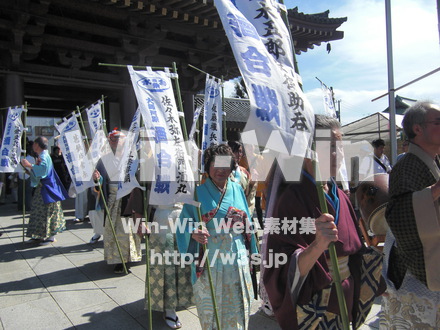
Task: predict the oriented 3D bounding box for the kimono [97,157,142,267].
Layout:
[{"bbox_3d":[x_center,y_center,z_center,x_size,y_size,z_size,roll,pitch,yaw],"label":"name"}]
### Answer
[{"bbox_3d":[-1.186,0.485,4.184,0.490,1.300,0.420,0,3,-9],"label":"kimono"}]

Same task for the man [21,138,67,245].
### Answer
[{"bbox_3d":[-2.770,0.402,5.556,0.660,1.620,0.550,0,3,-6],"label":"man"}]

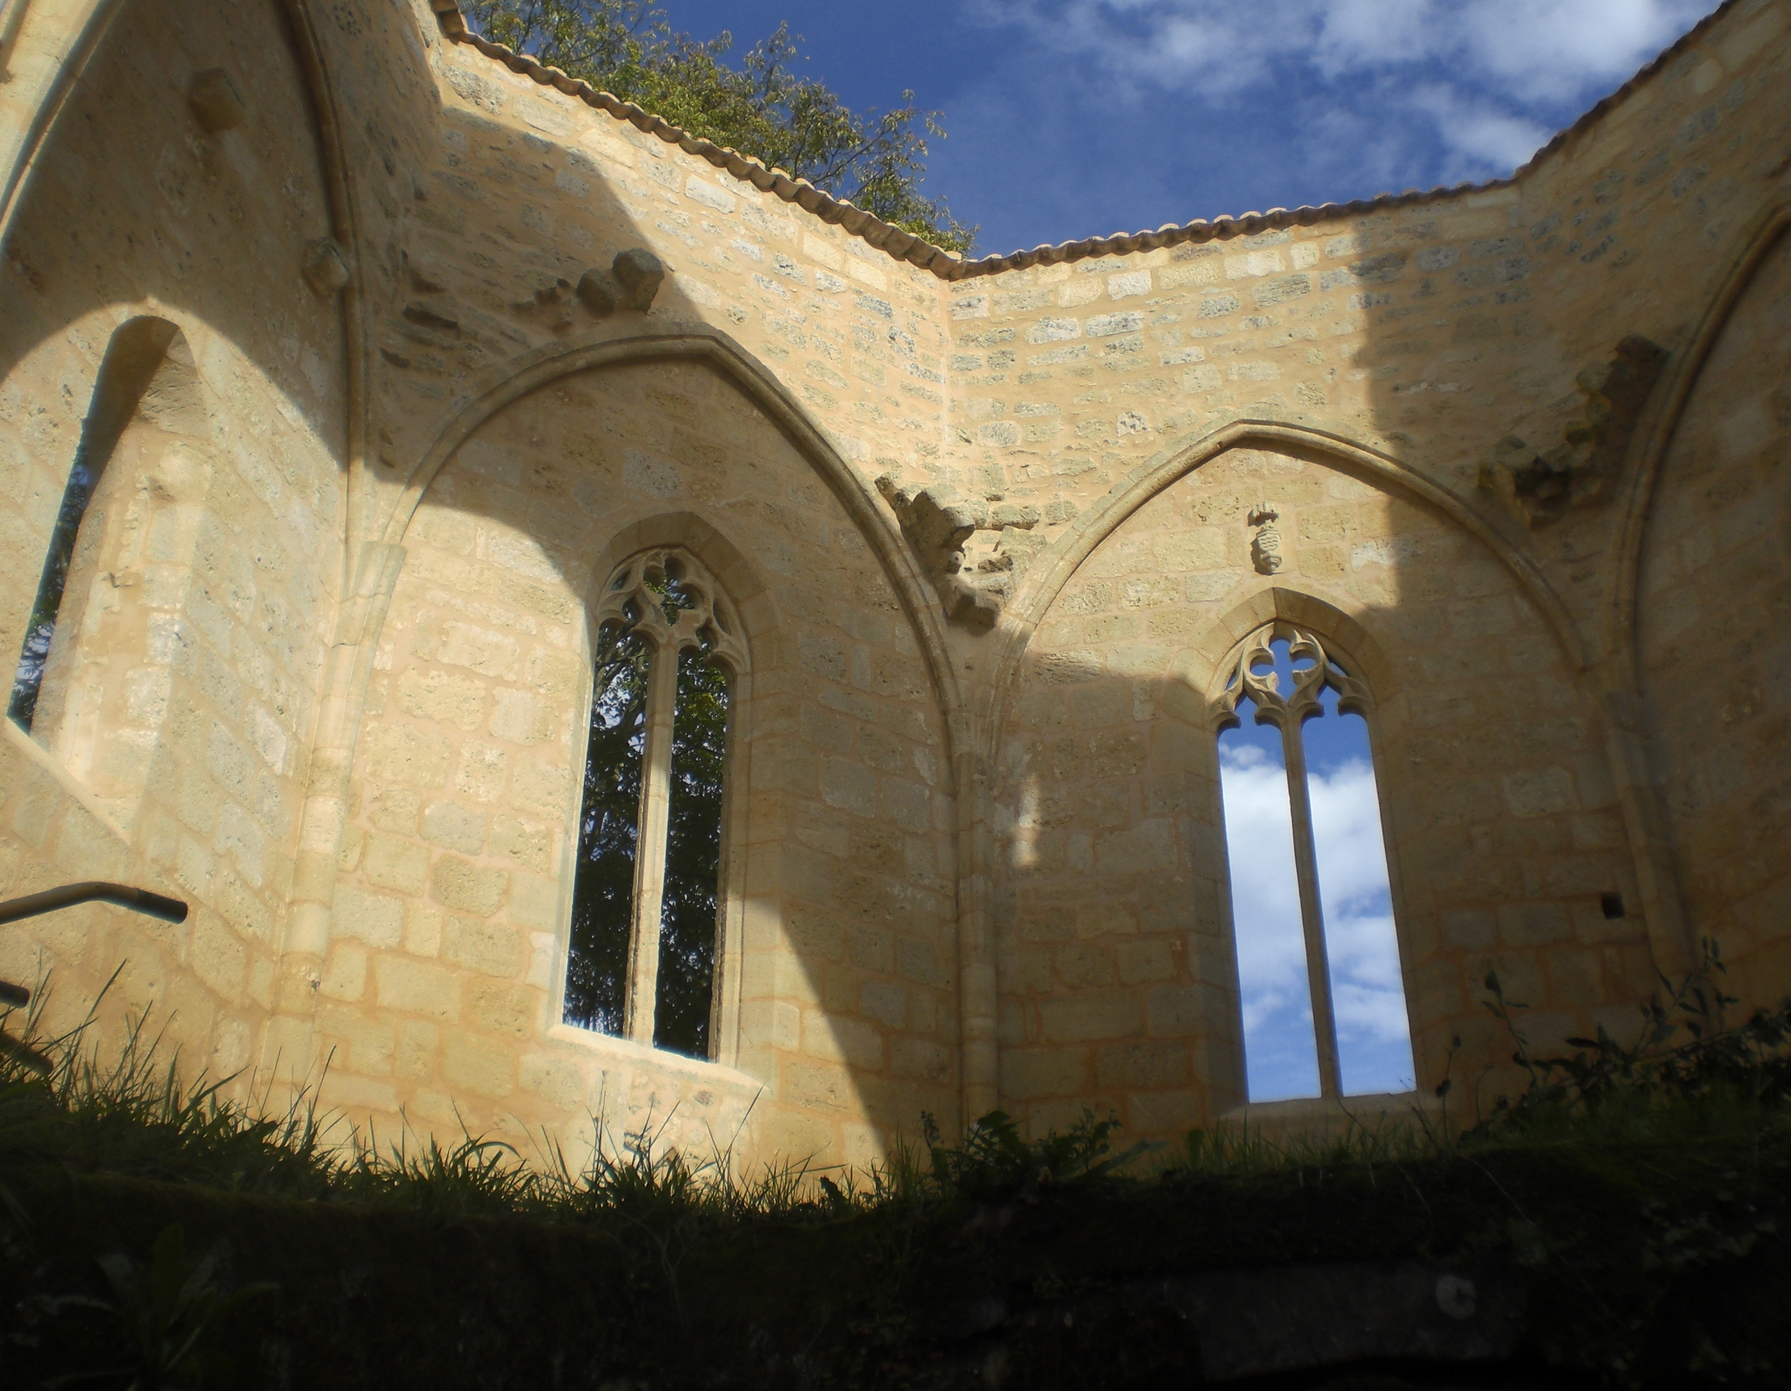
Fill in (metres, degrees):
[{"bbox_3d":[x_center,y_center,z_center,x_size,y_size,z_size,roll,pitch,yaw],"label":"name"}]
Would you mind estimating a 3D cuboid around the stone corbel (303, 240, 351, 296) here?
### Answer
[{"bbox_3d":[-3.219,-2.420,11.513,0.157,0.196,0.216,-5,-31,9],"label":"stone corbel"}]

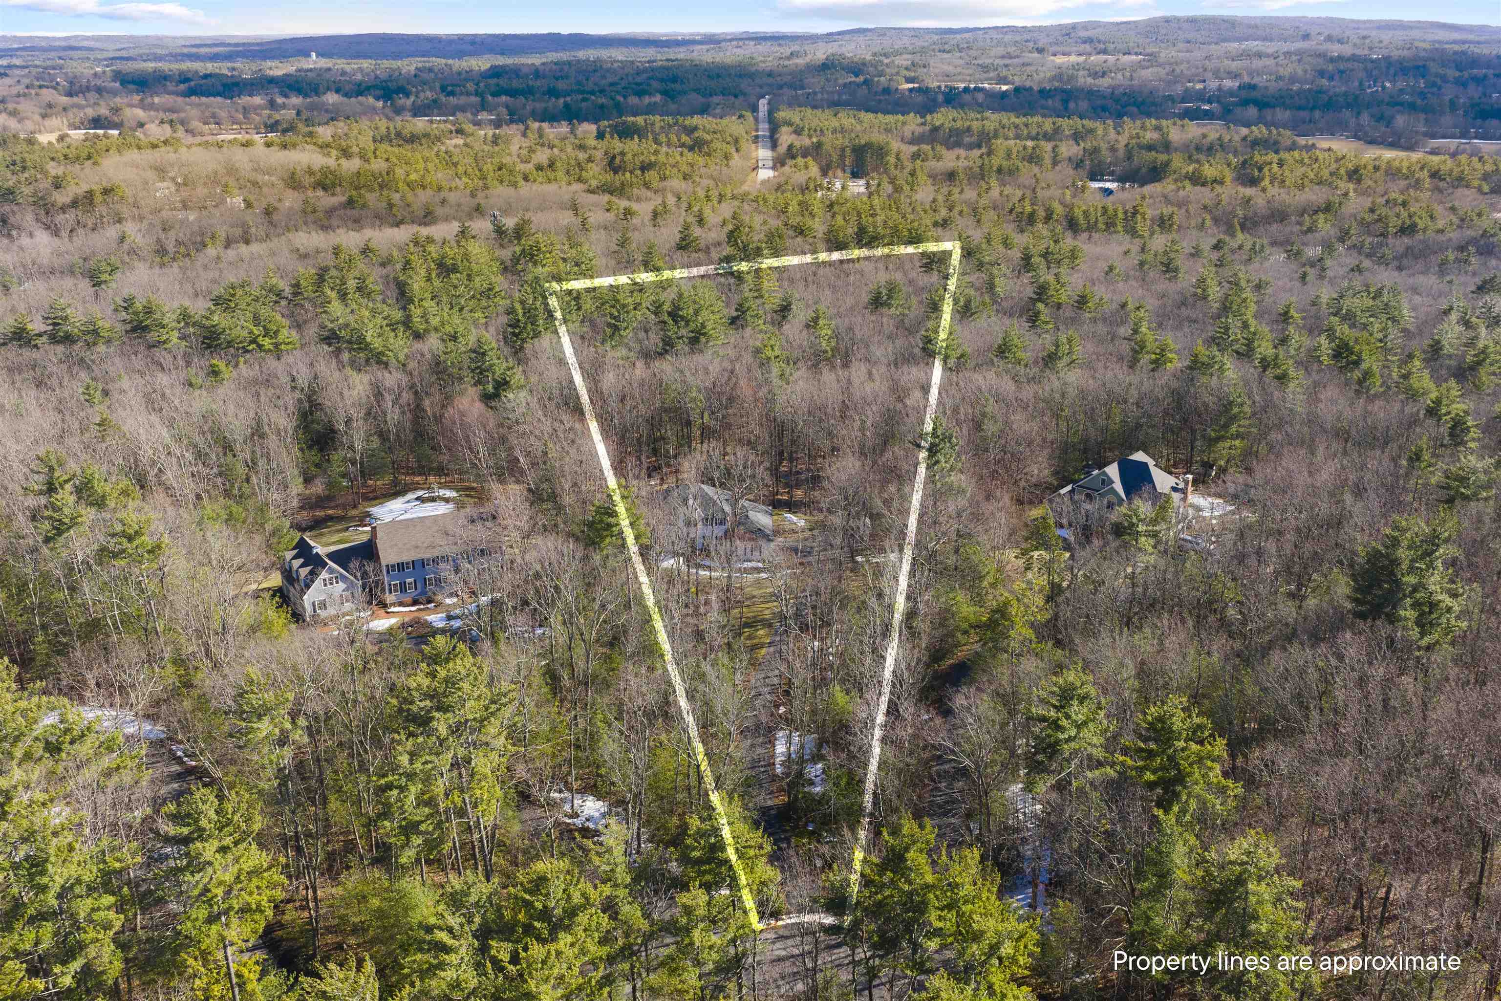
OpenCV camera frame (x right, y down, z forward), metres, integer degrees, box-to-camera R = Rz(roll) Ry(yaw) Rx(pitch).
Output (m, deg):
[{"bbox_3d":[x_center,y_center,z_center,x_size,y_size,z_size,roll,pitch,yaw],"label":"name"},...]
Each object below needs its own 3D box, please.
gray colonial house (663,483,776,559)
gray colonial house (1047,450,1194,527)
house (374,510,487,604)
[{"bbox_3d":[-4.104,2.126,158.004,13.000,8.600,9.500,11,24,26],"label":"gray colonial house"},{"bbox_3d":[52.663,-2.397,165.013,16.500,10.000,13.000,11,24,25],"label":"gray colonial house"},{"bbox_3d":[-40.667,6.262,149.406,13.700,9.100,9.100,-8,23,-20],"label":"house"}]

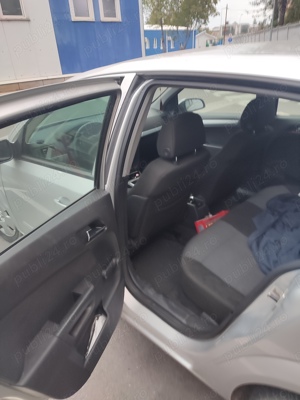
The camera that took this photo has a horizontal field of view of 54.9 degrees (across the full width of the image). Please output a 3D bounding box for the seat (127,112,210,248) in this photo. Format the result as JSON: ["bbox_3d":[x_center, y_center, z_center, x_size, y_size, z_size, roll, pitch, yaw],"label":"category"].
[{"bbox_3d":[0.012,-0.137,1.837,0.510,0.890,0.730,-24,35,-33],"label":"seat"}]

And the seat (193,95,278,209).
[{"bbox_3d":[0.547,-0.375,2.220,0.510,0.890,0.730,-24,35,-33],"label":"seat"}]

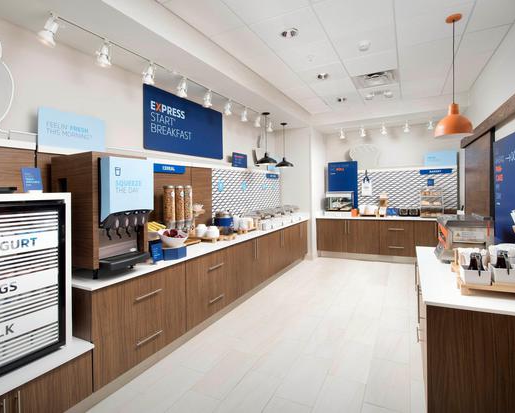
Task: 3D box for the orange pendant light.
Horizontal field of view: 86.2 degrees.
[{"bbox_3d":[1.895,-1.266,2.660,0.310,1.180,0.310,1,4,29],"label":"orange pendant light"}]

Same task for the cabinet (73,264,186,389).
[{"bbox_3d":[-1.202,0.936,2.511,0.600,0.740,0.930,1,4,29],"label":"cabinet"}]

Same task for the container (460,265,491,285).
[{"bbox_3d":[1.346,0.424,1.712,0.120,0.088,0.130,0,4,19],"label":"container"}]

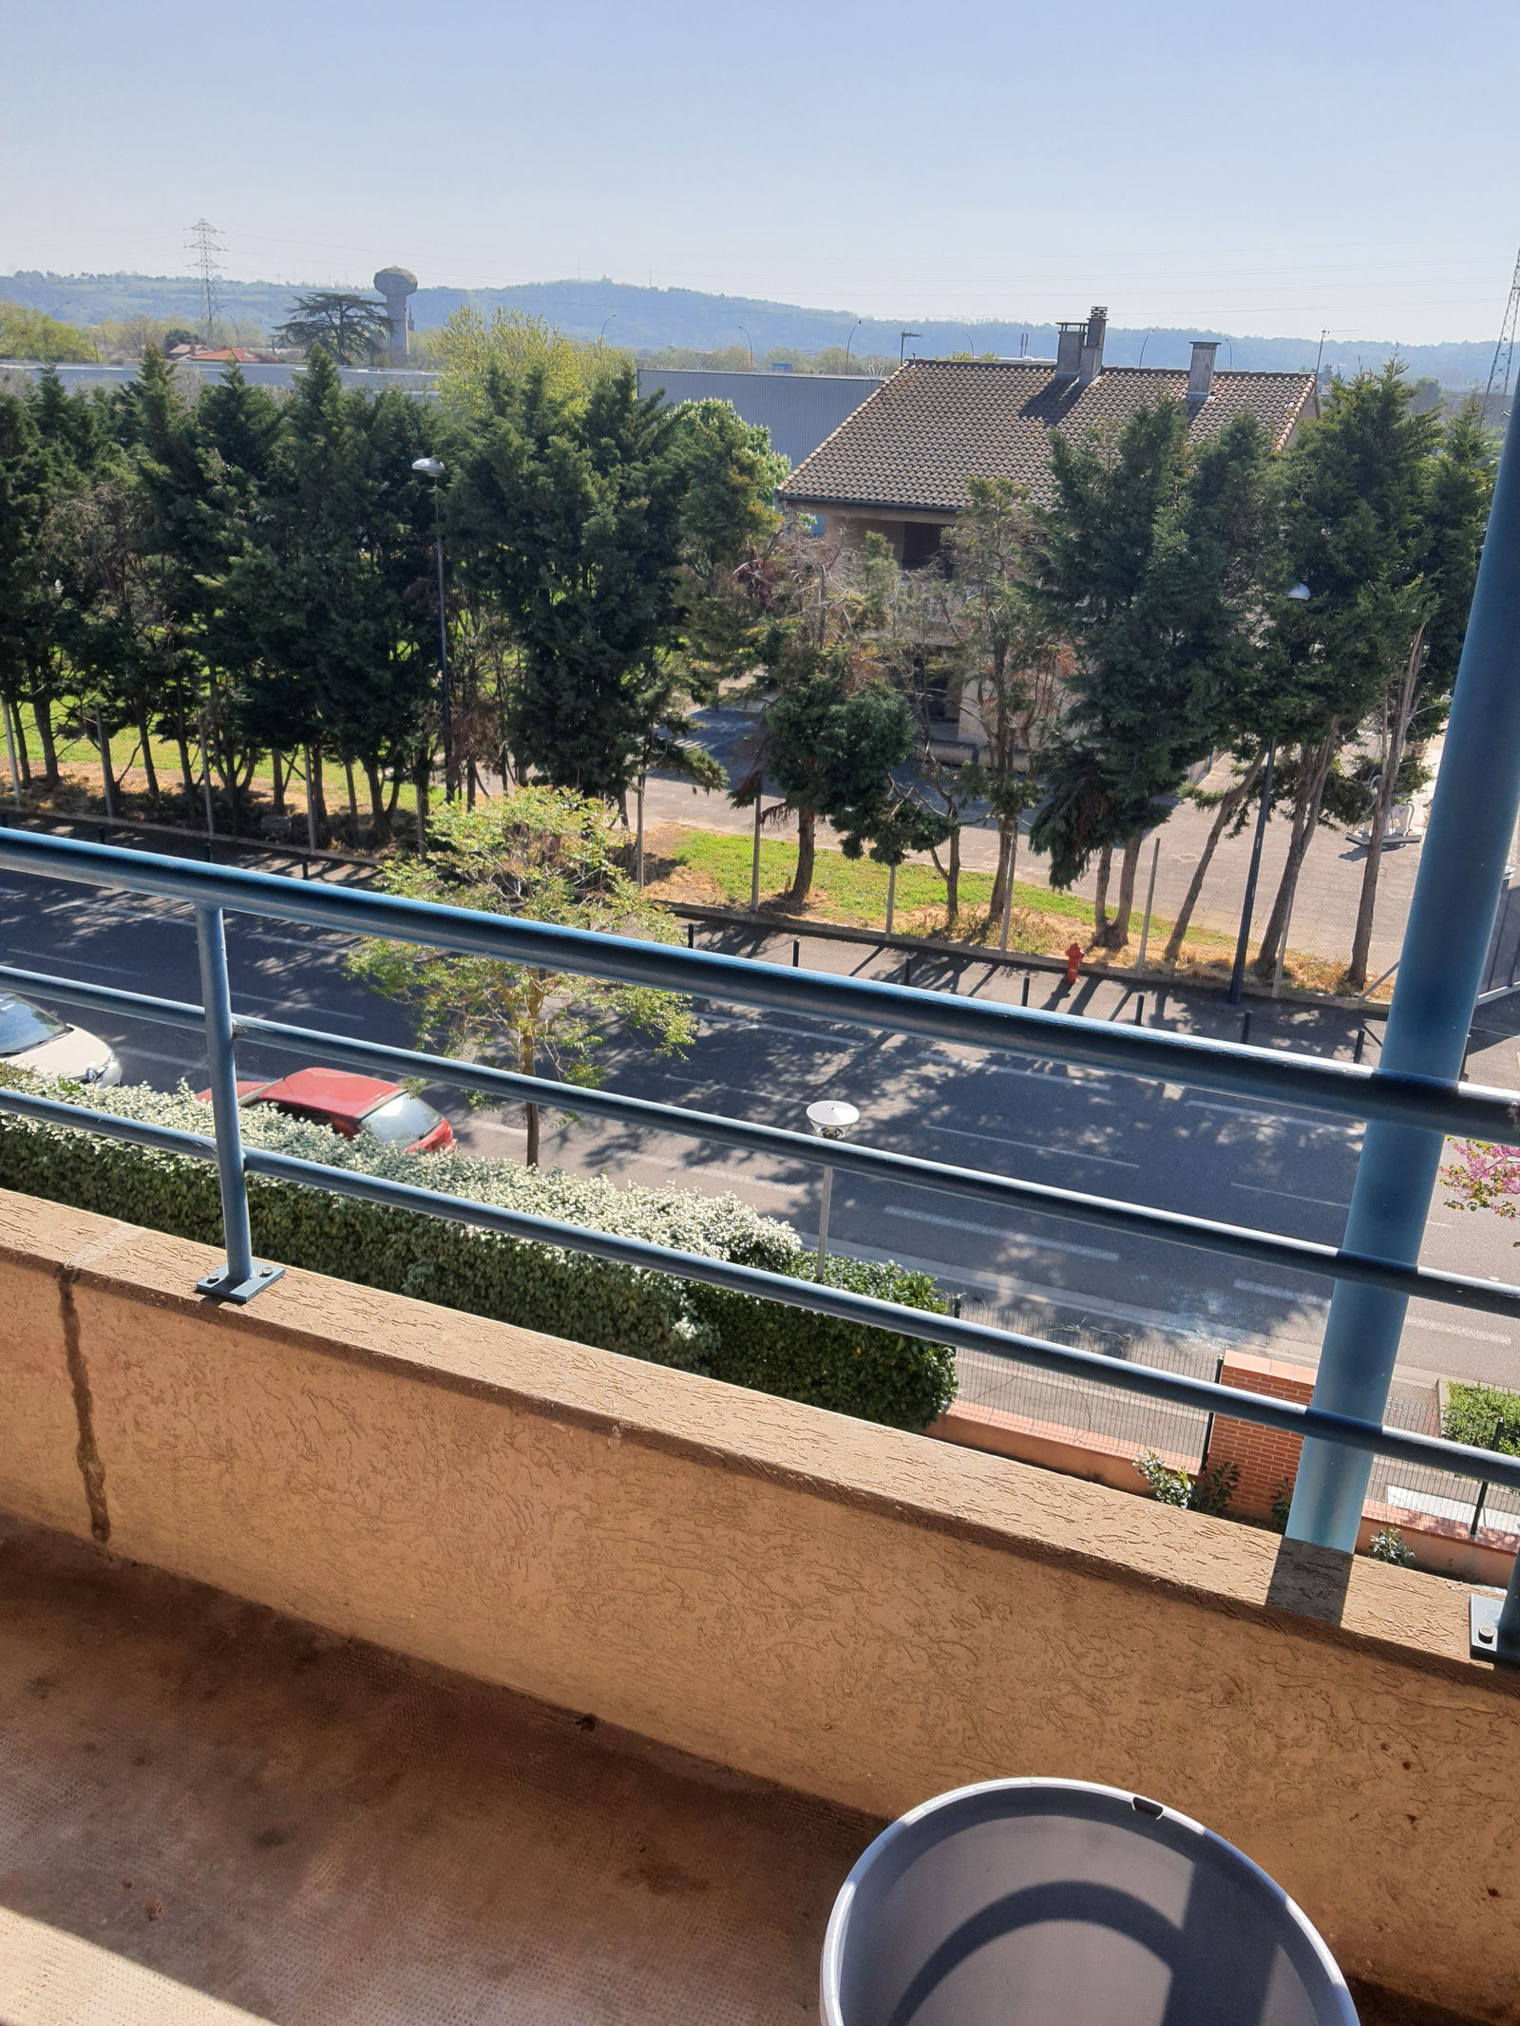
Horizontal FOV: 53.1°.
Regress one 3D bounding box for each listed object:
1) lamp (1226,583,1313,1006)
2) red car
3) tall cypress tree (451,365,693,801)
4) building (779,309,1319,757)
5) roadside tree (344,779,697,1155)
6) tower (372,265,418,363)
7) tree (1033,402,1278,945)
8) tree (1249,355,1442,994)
[{"bbox_3d":[9.018,-3.563,27.252,0.500,7.700,1.000,10,23,18],"label":"lamp"},{"bbox_3d":[-6.203,1.637,20.730,3.780,1.400,1.620,10,23,18],"label":"red car"},{"bbox_3d":[-4.327,-8.369,33.679,4.900,10.500,4.500,0,22,-7],"label":"tall cypress tree"},{"bbox_3d":[9.928,-15.092,46.732,12.260,11.800,16.830,13,24,23],"label":"building"},{"bbox_3d":[-3.224,-0.081,19.682,4.300,5.600,4.300,-1,22,-9],"label":"roadside tree"},{"bbox_3d":[-91.291,-168.826,384.954,11.300,36.000,11.300,-2,22,-12],"label":"tower"},{"bbox_3d":[7.363,-5.996,29.203,3.900,10.300,3.700,8,22,13],"label":"tree"},{"bbox_3d":[10.316,-5.639,27.836,3.000,10.900,3.000,10,23,18],"label":"tree"}]

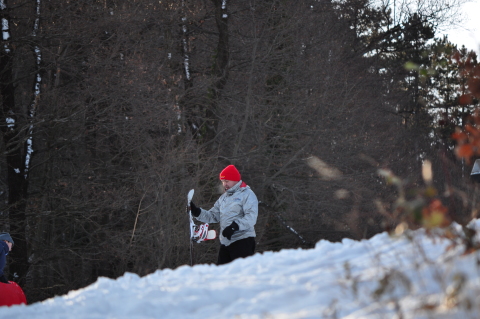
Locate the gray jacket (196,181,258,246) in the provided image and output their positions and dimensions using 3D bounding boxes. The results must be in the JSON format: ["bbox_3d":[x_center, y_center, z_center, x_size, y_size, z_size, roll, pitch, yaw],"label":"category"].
[{"bbox_3d":[-0.113,0.580,42.950,0.580,0.710,0.570,0,0,-33],"label":"gray jacket"}]

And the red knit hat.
[{"bbox_3d":[-0.104,0.145,42.950,0.230,0.180,0.200,0,0,-26],"label":"red knit hat"}]

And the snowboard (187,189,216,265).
[{"bbox_3d":[-0.382,1.065,43.000,0.290,1.500,0.290,-3,0,0],"label":"snowboard"}]

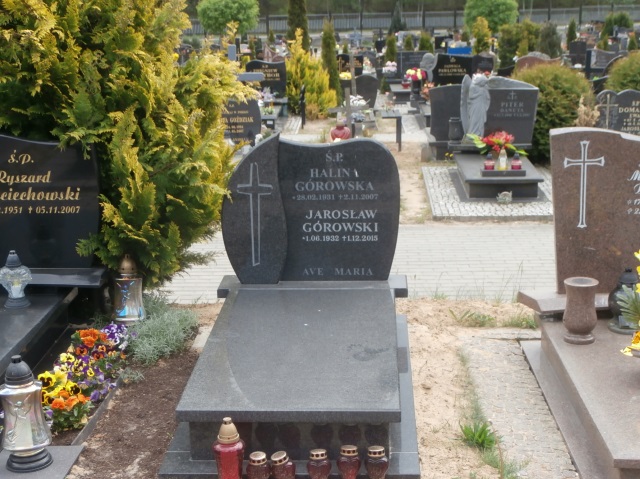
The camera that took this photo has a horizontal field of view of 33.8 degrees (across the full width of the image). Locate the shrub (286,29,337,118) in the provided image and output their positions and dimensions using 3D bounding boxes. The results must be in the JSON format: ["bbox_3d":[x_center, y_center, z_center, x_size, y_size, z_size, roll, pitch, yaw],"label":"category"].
[{"bbox_3d":[-0.142,-2.785,17.546,0.840,1.430,0.800,-1,12,4],"label":"shrub"}]

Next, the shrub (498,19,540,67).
[{"bbox_3d":[5.697,-5.484,30.000,1.200,1.550,1.200,0,12,3],"label":"shrub"}]

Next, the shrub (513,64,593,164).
[{"bbox_3d":[3.128,-1.699,14.200,1.140,1.270,1.140,0,12,3],"label":"shrub"}]

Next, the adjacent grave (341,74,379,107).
[{"bbox_3d":[0.739,-2.759,19.700,0.700,0.640,0.130,0,12,3],"label":"adjacent grave"}]

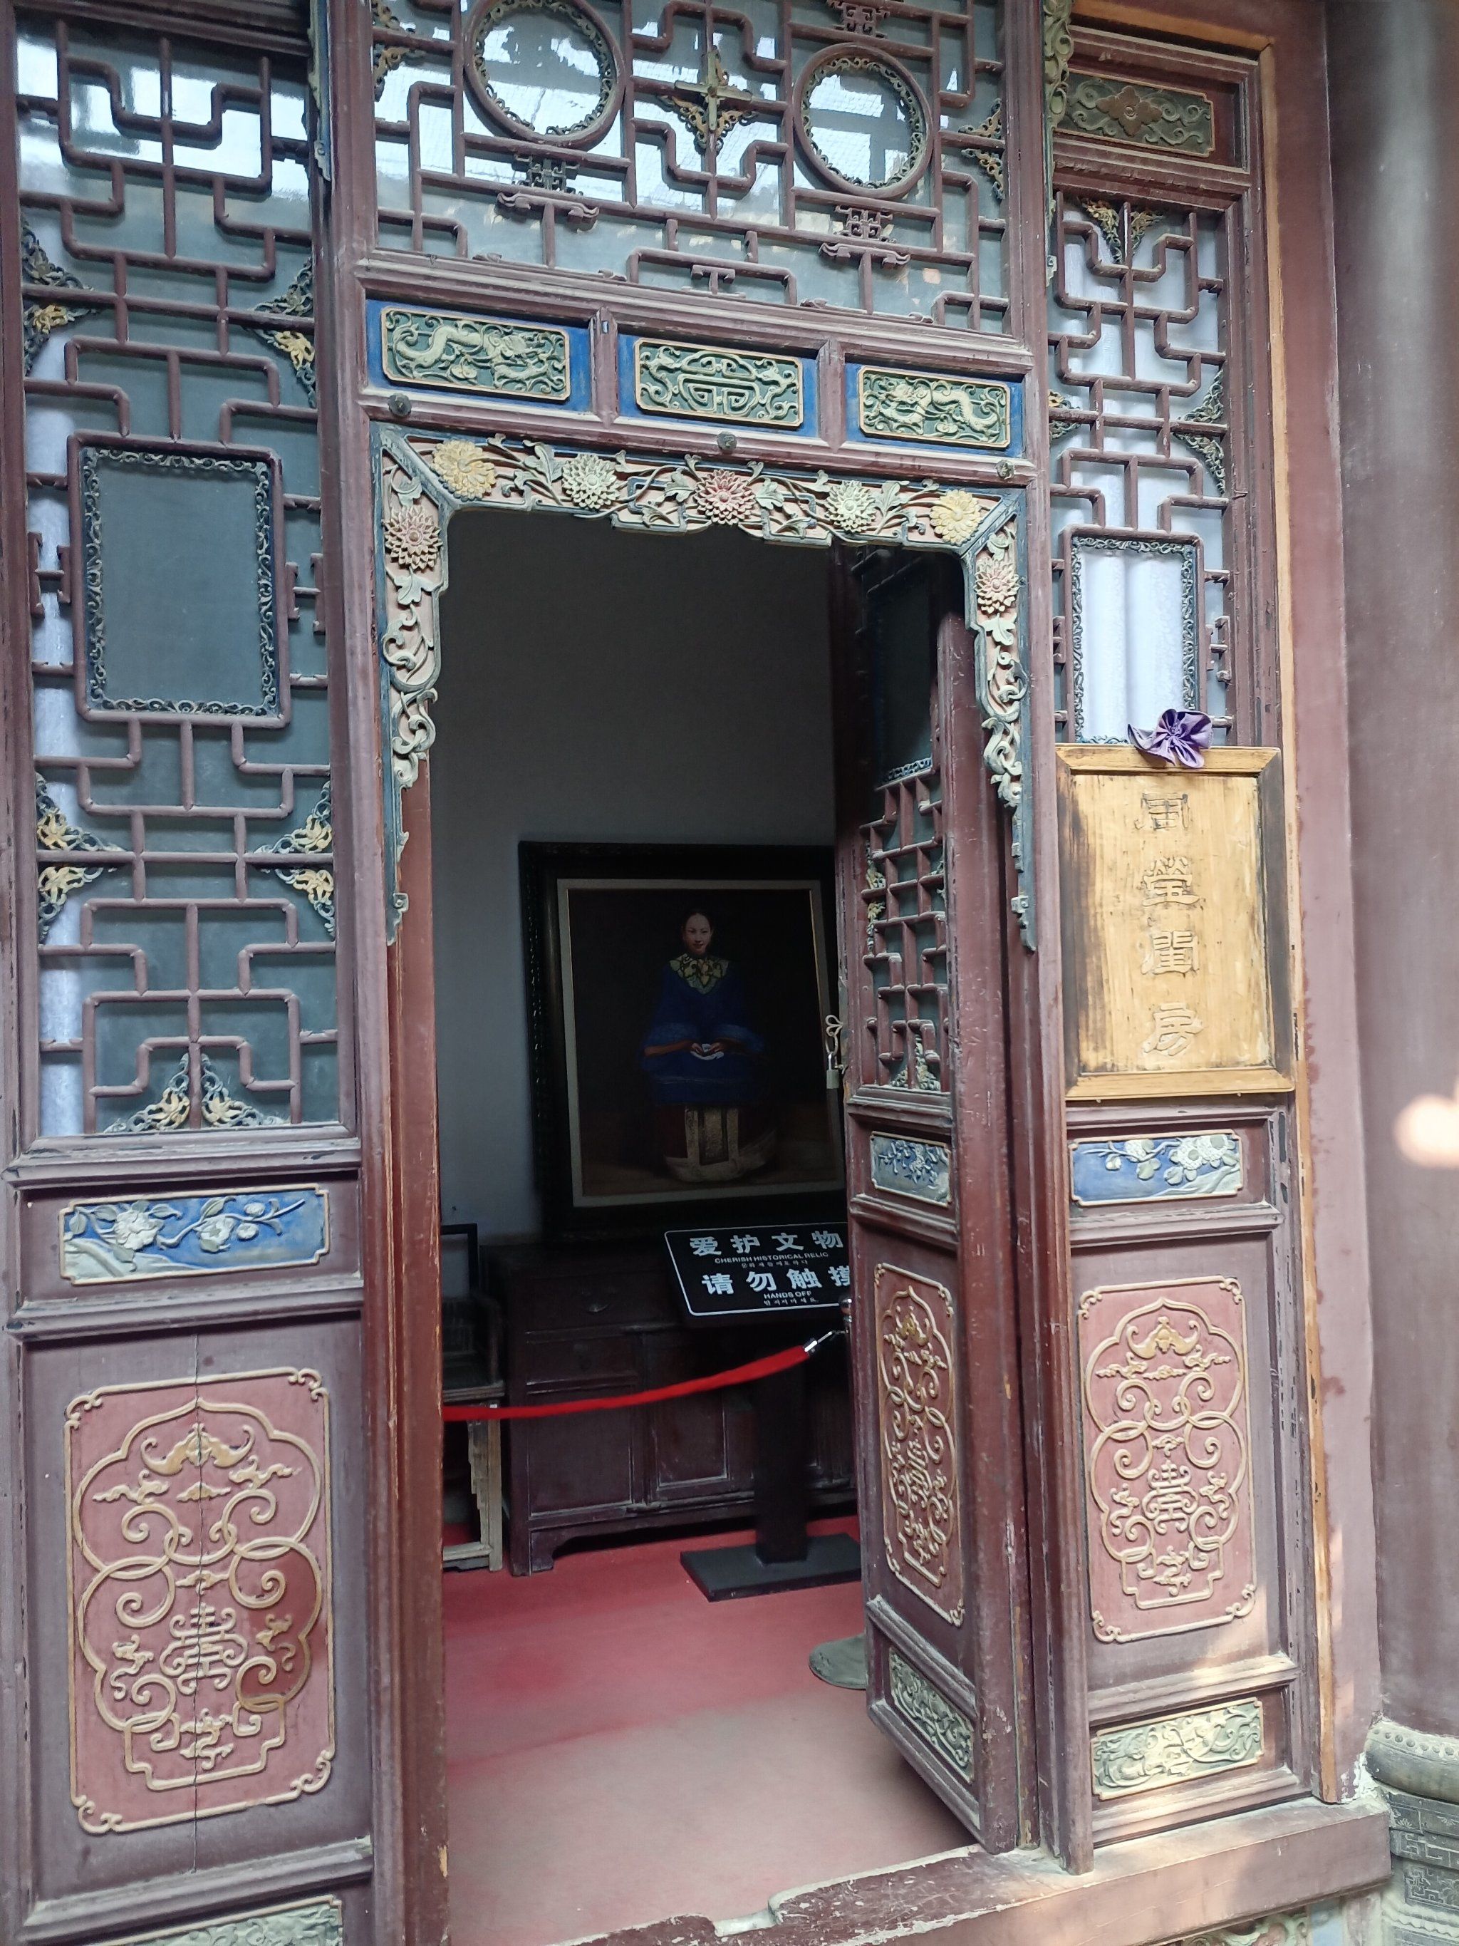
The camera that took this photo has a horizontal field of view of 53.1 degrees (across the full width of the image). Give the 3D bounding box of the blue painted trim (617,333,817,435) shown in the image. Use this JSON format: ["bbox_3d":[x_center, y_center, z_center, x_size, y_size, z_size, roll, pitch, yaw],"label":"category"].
[{"bbox_3d":[-0.015,-0.905,2.268,0.329,0.130,0.040,-1,-1,-19],"label":"blue painted trim"}]

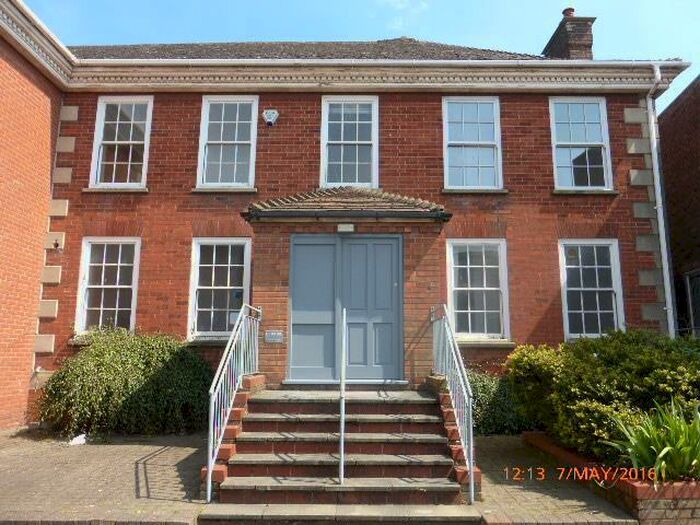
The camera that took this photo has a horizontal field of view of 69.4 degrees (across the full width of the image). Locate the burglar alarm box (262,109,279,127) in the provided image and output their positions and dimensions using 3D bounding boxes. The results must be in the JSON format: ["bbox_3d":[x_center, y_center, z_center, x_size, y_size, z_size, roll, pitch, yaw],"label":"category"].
[{"bbox_3d":[-1.448,-2.640,9.211,0.305,0.345,0.130,0,-10,1],"label":"burglar alarm box"}]

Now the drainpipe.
[{"bbox_3d":[5.396,-0.392,8.541,0.120,6.230,0.480,0,-10,1],"label":"drainpipe"}]

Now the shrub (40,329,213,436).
[{"bbox_3d":[-3.488,1.845,7.985,2.830,1.610,1.040,0,-10,1],"label":"shrub"}]

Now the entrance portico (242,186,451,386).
[{"bbox_3d":[-0.043,0.178,7.651,2.795,3.260,2.210,0,-10,1],"label":"entrance portico"}]

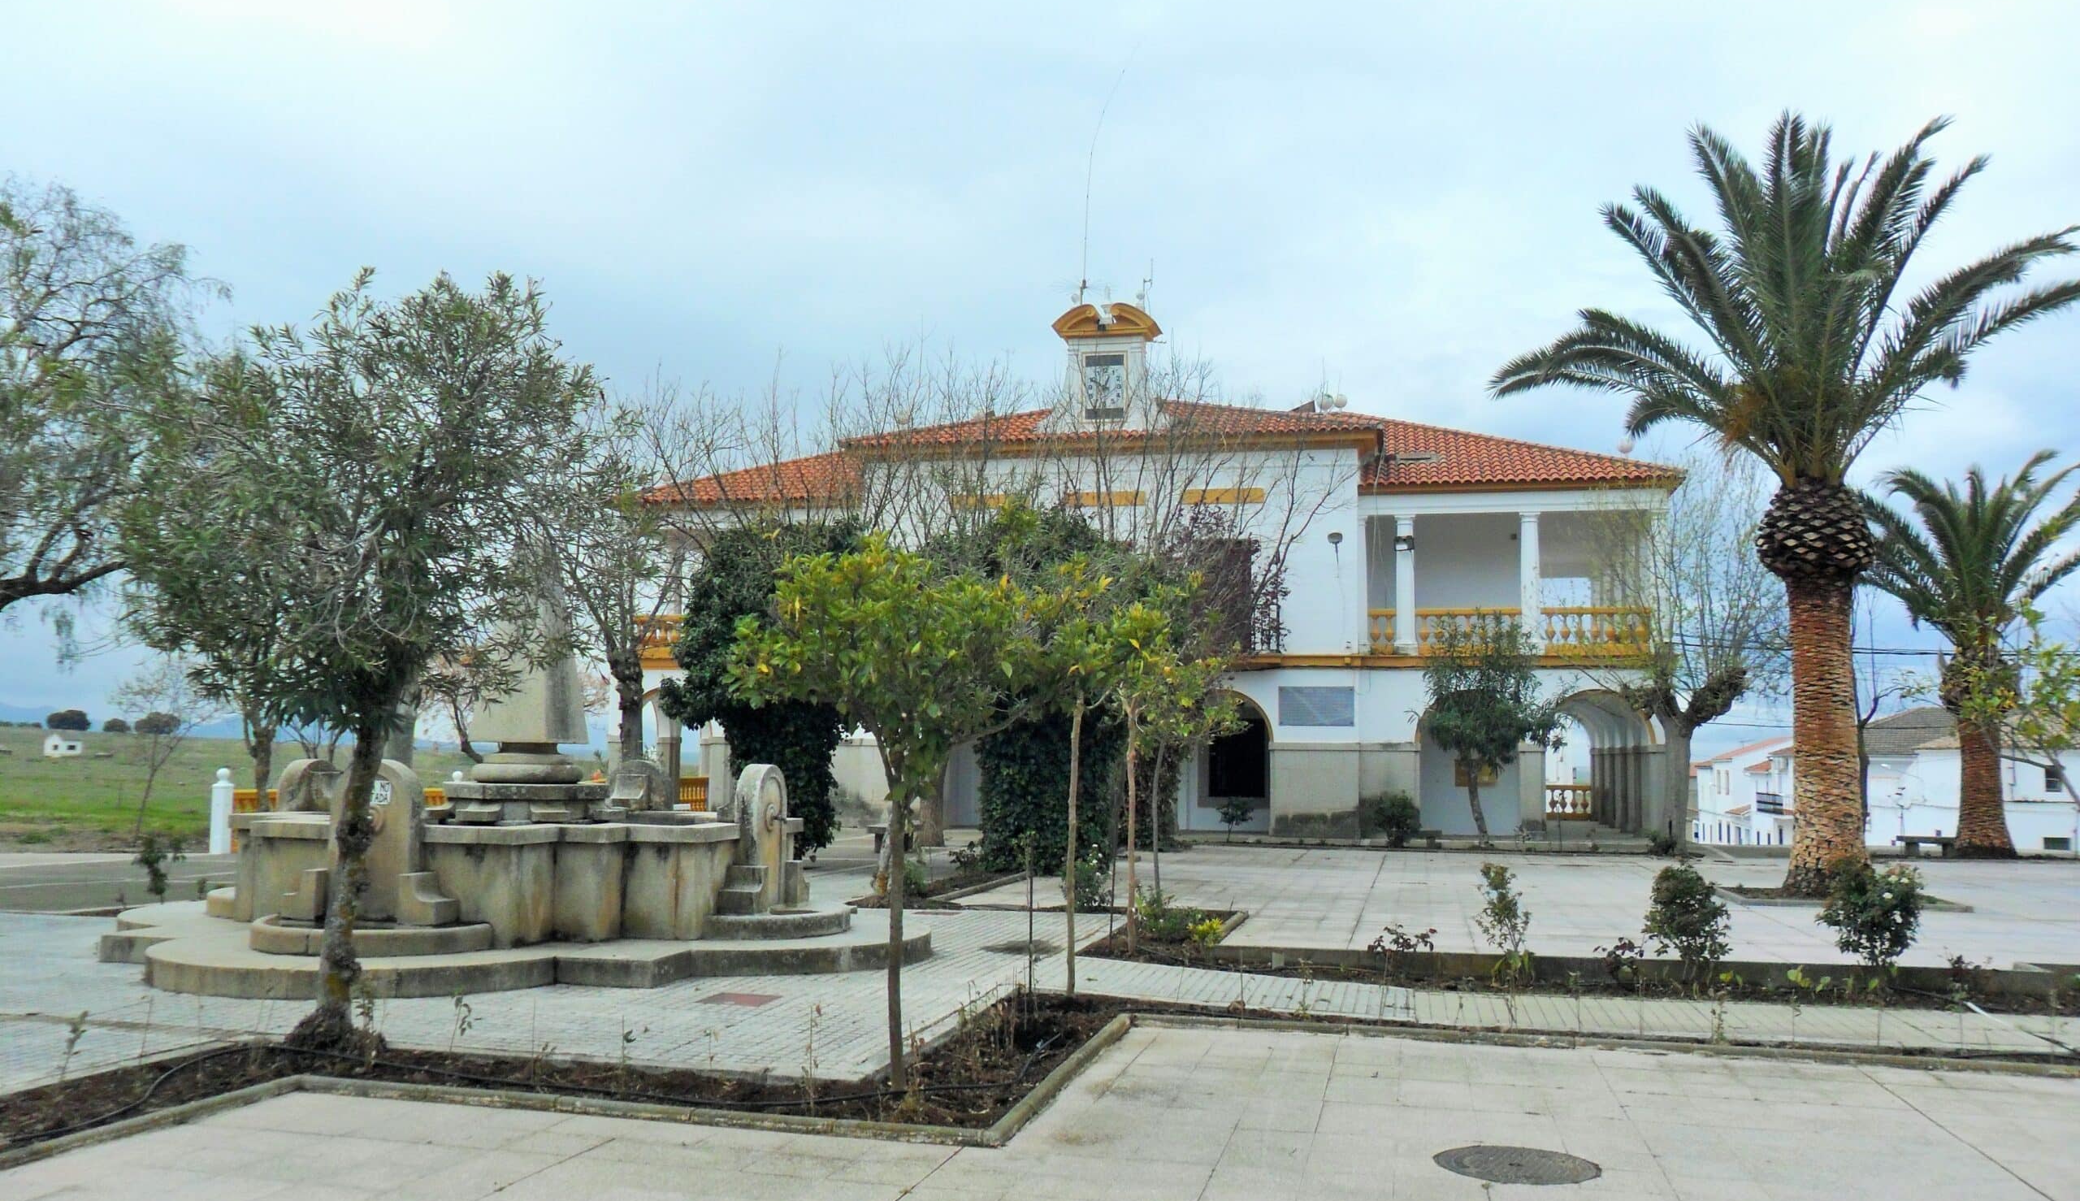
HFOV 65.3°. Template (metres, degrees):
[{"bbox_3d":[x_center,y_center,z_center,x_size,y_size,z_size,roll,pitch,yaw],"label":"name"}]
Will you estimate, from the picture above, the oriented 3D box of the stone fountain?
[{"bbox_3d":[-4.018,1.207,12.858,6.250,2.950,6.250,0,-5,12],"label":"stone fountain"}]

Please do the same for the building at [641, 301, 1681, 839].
[{"bbox_3d":[2.374,-0.133,37.174,21.200,10.400,12.000,0,-5,12],"label":"building"}]

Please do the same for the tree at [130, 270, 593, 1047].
[{"bbox_3d":[-3.501,0.240,8.315,2.200,3.960,2.200,0,-5,12],"label":"tree"}]

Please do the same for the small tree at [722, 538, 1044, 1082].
[{"bbox_3d":[-0.732,0.952,7.585,1.450,2.525,1.450,1,-5,0],"label":"small tree"}]

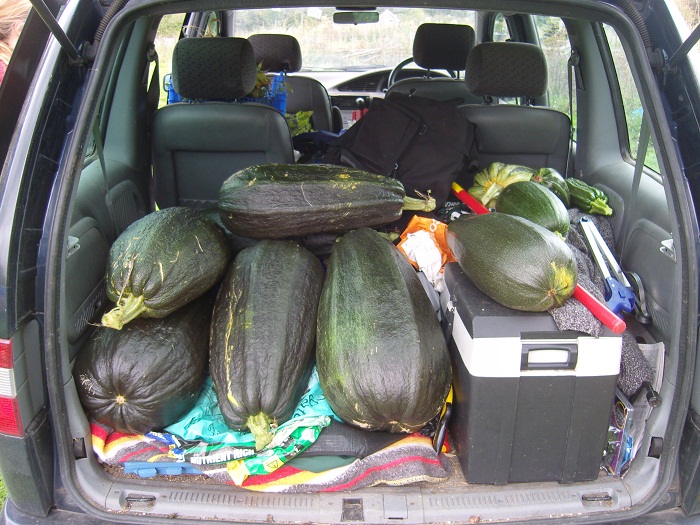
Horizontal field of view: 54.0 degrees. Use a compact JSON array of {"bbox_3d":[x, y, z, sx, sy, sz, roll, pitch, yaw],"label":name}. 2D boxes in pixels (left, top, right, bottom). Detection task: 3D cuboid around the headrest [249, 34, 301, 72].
[{"bbox_3d":[-0.339,-0.909,2.991,0.265,0.170,0.120,1,21,1],"label":"headrest"}]

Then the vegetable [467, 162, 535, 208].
[{"bbox_3d":[0.433,-0.214,1.965,0.200,0.140,0.155,-15,24,-38],"label":"vegetable"}]

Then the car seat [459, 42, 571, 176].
[{"bbox_3d":[0.465,-0.303,2.566,0.445,1.020,0.640,1,21,1],"label":"car seat"}]

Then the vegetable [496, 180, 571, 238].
[{"bbox_3d":[0.478,-0.137,1.812,0.145,0.145,0.260,-9,30,-24],"label":"vegetable"}]

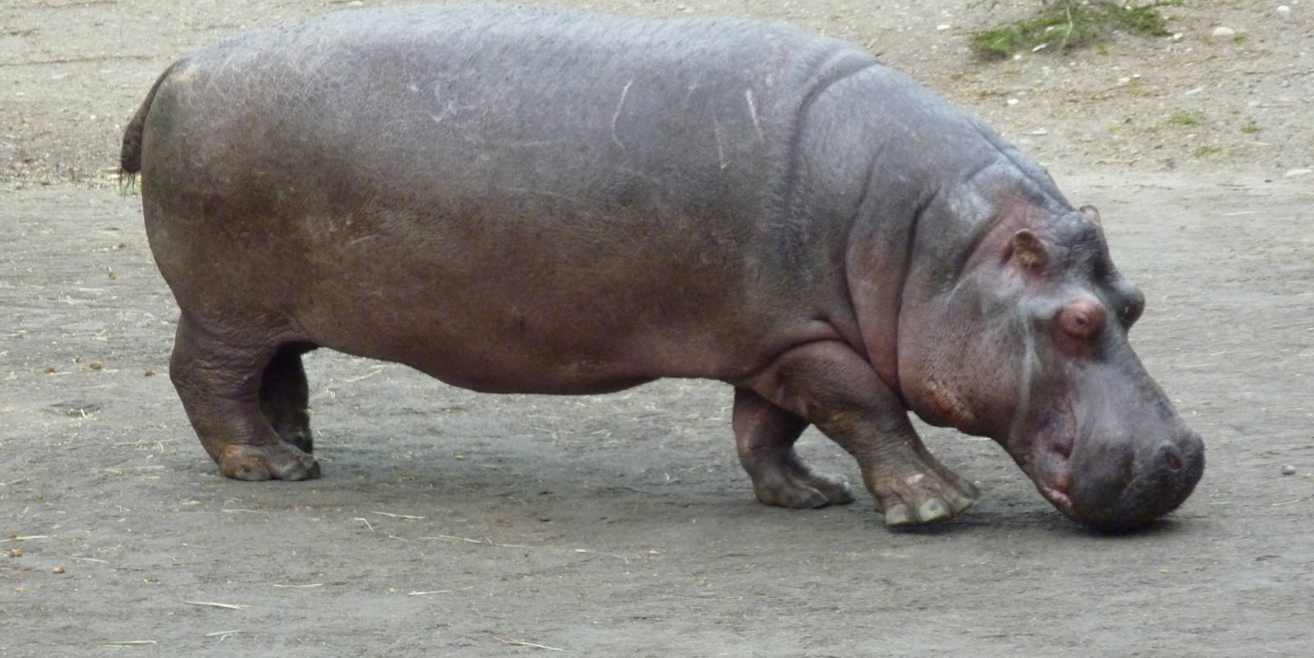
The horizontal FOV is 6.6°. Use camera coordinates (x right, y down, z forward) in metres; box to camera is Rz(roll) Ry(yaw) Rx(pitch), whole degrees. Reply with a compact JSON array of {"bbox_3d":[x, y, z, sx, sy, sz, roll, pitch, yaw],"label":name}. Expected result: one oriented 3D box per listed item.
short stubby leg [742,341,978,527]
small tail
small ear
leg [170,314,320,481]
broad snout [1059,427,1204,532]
[{"bbox_3d":[0.580,0.301,32.600,0.600,0.500,0.310,4,9,24],"label":"short stubby leg"},{"bbox_3d":[-1.507,-0.601,33.600,0.150,0.360,0.090,4,9,24],"label":"small tail"},{"bbox_3d":[1.056,-0.228,32.350,0.100,0.115,0.060,-18,0,-25],"label":"small ear"},{"bbox_3d":[-1.200,0.201,33.200,0.380,0.460,0.280,4,9,24],"label":"leg"},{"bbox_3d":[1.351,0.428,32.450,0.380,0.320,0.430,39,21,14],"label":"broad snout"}]

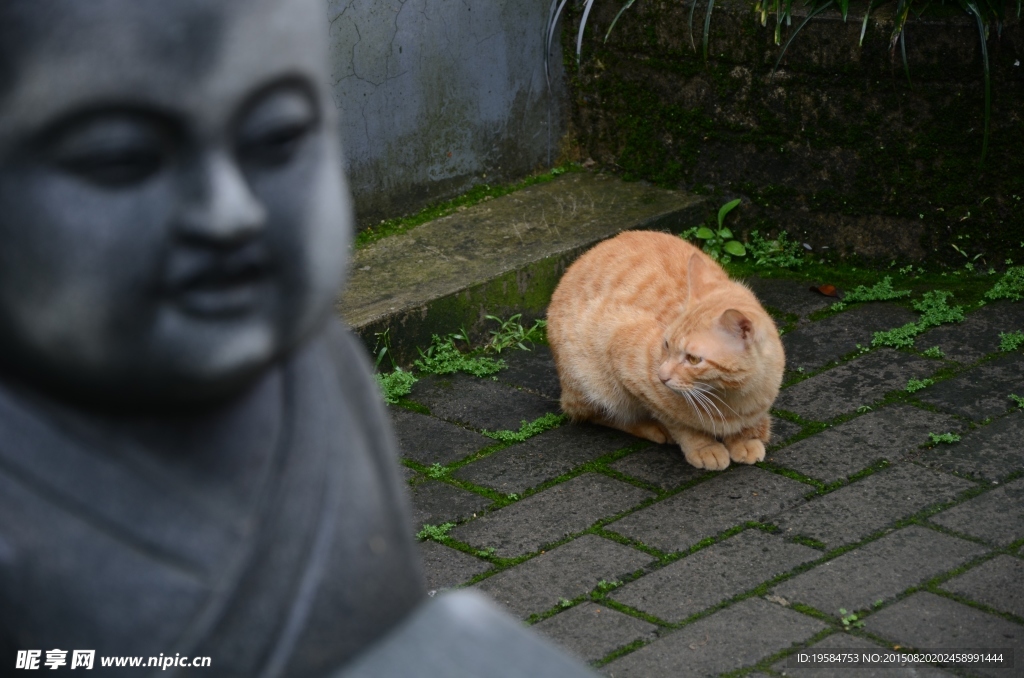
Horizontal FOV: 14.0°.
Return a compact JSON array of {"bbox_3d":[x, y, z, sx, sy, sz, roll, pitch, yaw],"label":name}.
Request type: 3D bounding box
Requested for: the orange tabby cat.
[{"bbox_3d":[0.150,-0.003,4.269,0.165,0.200,0.290,-17,26,-29],"label":"orange tabby cat"}]

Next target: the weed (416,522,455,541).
[{"bbox_3d":[-0.075,0.189,4.088,0.037,0.009,0.016,-4,22,0],"label":"weed"}]

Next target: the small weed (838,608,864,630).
[{"bbox_3d":[0.314,0.259,3.852,0.022,0.013,0.018,-4,22,0],"label":"small weed"}]

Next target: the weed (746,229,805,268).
[{"bbox_3d":[0.298,-0.102,4.715,0.061,0.028,0.042,-4,22,0],"label":"weed"}]

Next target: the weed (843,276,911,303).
[{"bbox_3d":[0.402,-0.055,4.601,0.072,0.014,0.030,-4,22,0],"label":"weed"}]

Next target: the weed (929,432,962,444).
[{"bbox_3d":[0.439,0.101,4.227,0.033,0.006,0.012,-4,22,0],"label":"weed"}]

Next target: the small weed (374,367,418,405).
[{"bbox_3d":[-0.122,0.050,4.415,0.045,0.023,0.037,-4,22,0],"label":"small weed"}]

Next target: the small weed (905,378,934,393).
[{"bbox_3d":[0.425,0.049,4.355,0.030,0.008,0.014,-4,22,0],"label":"small weed"}]

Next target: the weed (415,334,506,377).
[{"bbox_3d":[-0.056,0.018,4.483,0.097,0.024,0.045,-4,22,0],"label":"weed"}]

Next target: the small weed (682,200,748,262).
[{"bbox_3d":[0.230,-0.123,4.738,0.068,0.058,0.041,-4,22,0],"label":"small weed"}]

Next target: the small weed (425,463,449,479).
[{"bbox_3d":[-0.076,0.133,4.224,0.024,0.009,0.015,-4,22,0],"label":"small weed"}]

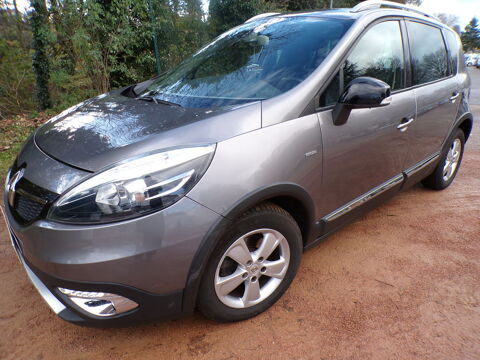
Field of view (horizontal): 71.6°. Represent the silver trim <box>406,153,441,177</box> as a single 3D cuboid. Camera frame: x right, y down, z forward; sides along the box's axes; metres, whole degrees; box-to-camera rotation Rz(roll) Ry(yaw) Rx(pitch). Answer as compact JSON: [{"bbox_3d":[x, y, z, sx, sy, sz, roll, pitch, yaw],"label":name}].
[{"bbox_3d":[1.488,-0.131,2.696,0.680,0.055,0.035,-21,29,-37],"label":"silver trim"}]

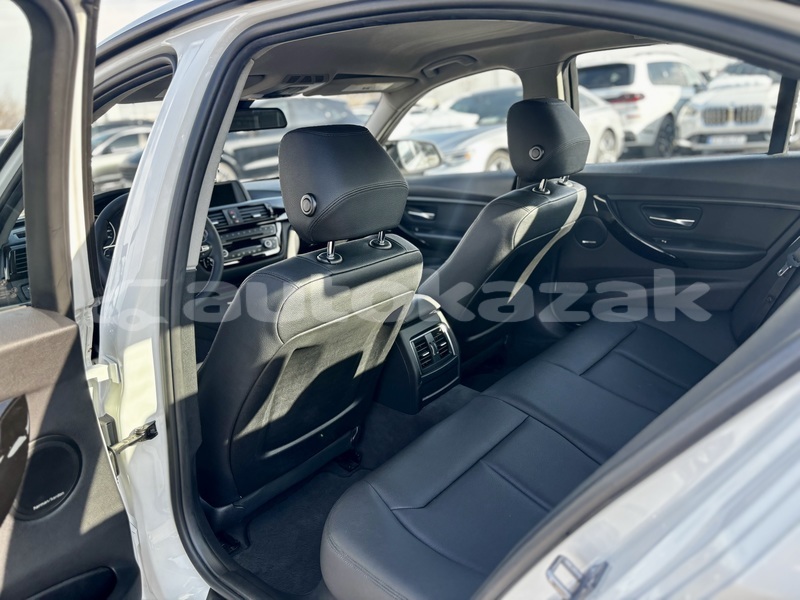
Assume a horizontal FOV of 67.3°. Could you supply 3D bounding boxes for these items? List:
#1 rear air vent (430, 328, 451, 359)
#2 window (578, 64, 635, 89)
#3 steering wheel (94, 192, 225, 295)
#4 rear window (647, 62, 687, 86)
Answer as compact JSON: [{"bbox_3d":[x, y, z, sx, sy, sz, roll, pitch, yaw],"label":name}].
[{"bbox_3d":[0.102,0.111,1.535,0.022,0.066,0.046,-15,5,45],"label":"rear air vent"},{"bbox_3d":[3.435,-3.876,10.506,1.280,0.400,0.120,9,7,38],"label":"window"},{"bbox_3d":[-0.705,-0.149,1.774,0.370,0.370,0.100,-24,0,-43],"label":"steering wheel"},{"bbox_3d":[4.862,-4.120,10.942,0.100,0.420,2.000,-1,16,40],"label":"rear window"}]

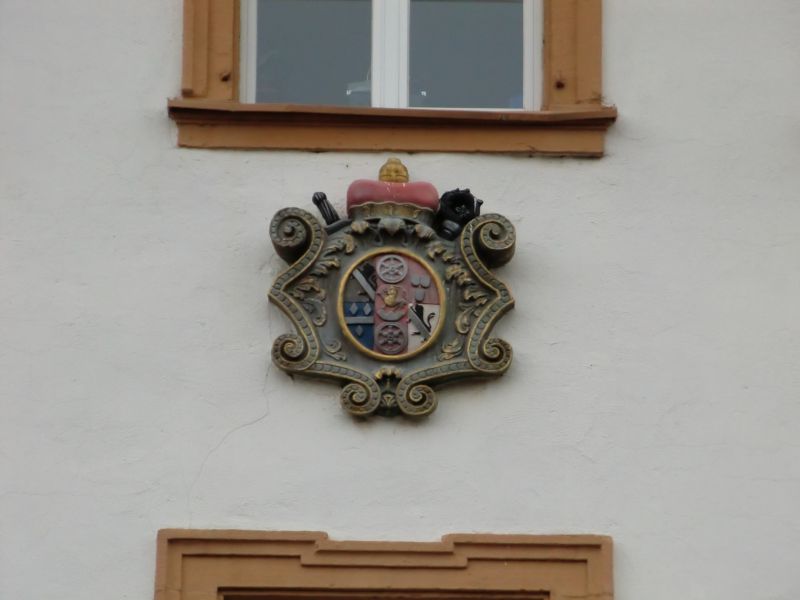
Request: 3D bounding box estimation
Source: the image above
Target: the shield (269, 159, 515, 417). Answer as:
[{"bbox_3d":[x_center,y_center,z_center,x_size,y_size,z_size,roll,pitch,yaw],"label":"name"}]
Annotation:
[{"bbox_3d":[-0.030,-0.044,19.500,0.865,0.940,0.200,1,-18,-2],"label":"shield"}]

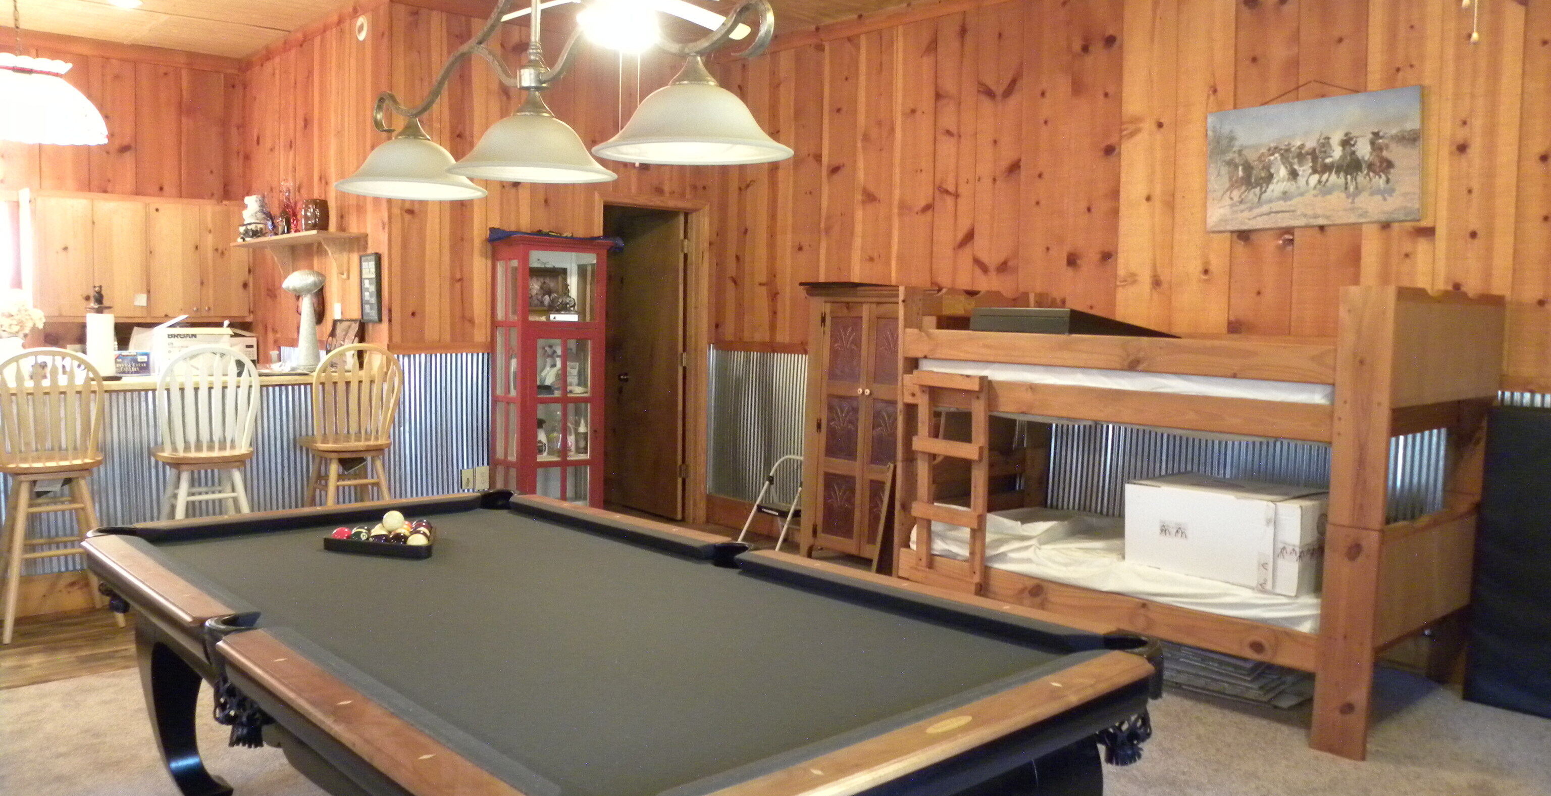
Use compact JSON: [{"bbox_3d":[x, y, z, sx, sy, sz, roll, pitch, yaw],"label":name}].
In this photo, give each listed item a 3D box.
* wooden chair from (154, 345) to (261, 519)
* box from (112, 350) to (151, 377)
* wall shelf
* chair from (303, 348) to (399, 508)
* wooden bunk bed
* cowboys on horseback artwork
[{"bbox_3d":[-2.678,0.361,5.408,0.455,1.222,0.535,-2,5,-40],"label":"wooden chair"},{"bbox_3d":[-3.145,-0.169,5.674,0.176,0.122,0.090,-3,6,-43],"label":"box"},{"bbox_3d":[-2.826,-0.826,6.856,0.285,0.252,1.435,-3,6,-43],"label":"wall shelf"},{"bbox_3d":[-2.178,0.339,5.878,0.455,1.222,0.535,-2,5,-40],"label":"chair"},{"bbox_3d":[1.598,0.332,4.766,1.090,1.552,2.074,-3,6,-43],"label":"wooden bunk bed"},{"bbox_3d":[2.225,-0.977,4.870,0.030,0.525,0.869,-3,5,-43],"label":"cowboys on horseback artwork"}]

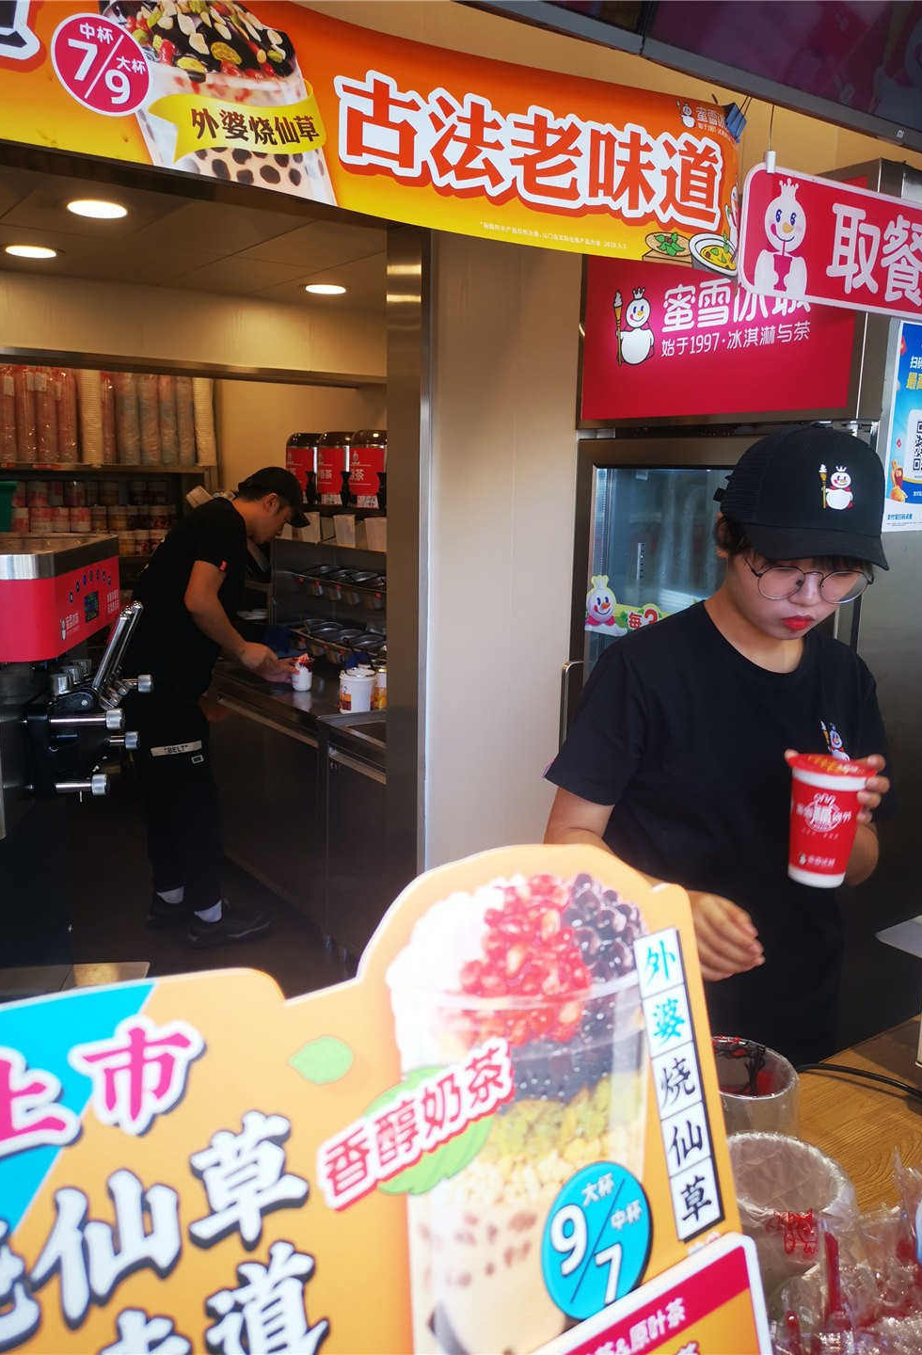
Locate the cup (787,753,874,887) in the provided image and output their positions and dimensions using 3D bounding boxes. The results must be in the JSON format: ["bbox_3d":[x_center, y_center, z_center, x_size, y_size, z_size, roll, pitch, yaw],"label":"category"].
[{"bbox_3d":[0.397,0.160,1.150,0.094,0.133,0.094,8,12,19],"label":"cup"}]

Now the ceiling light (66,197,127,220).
[{"bbox_3d":[-0.843,-1.095,2.450,0.143,0.030,0.143,-7,14,-34],"label":"ceiling light"}]

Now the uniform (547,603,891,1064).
[{"bbox_3d":[0.324,0.216,1.350,0.480,0.630,0.300,-6,13,-30],"label":"uniform"}]

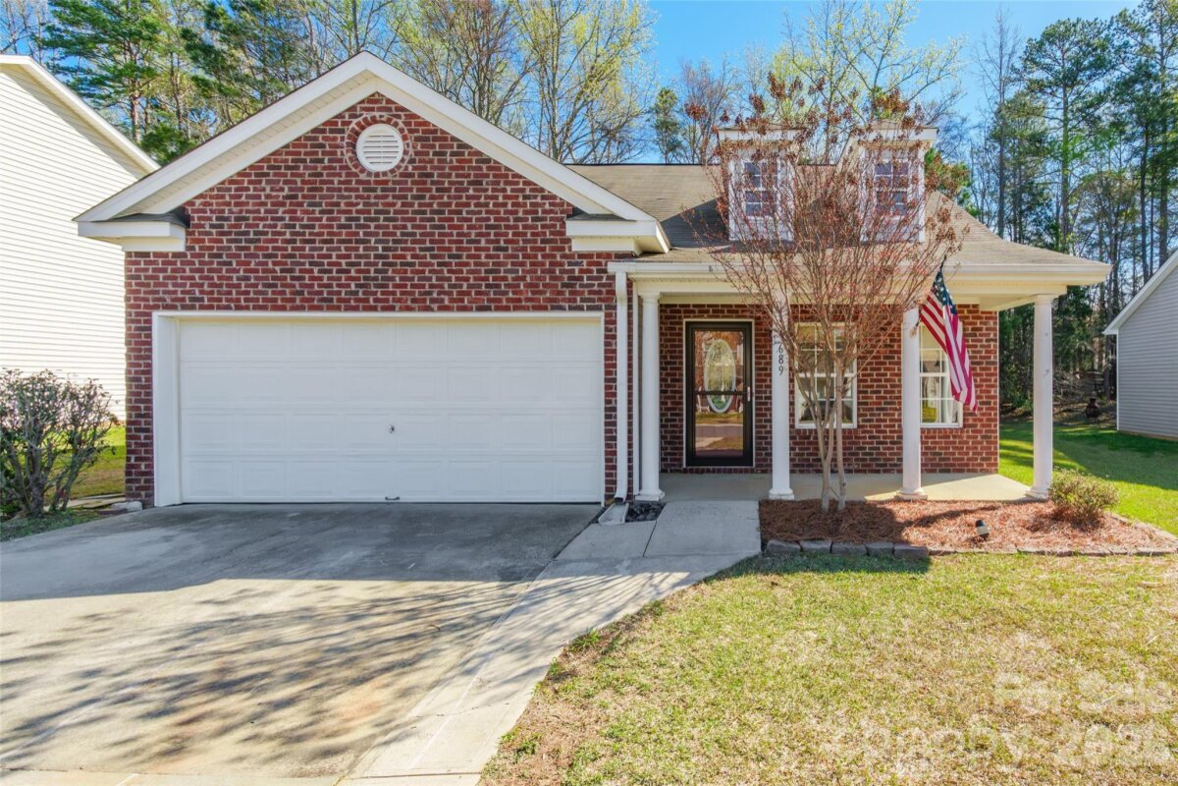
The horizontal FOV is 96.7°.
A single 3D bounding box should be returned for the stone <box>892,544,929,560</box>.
[{"bbox_3d":[2.810,1.390,4.560,0.295,0.100,0.180,0,0,0],"label":"stone"}]

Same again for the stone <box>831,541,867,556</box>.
[{"bbox_3d":[2.290,1.385,4.620,0.295,0.100,0.180,0,0,0],"label":"stone"}]

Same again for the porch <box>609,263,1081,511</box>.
[{"bbox_3d":[3.200,-0.080,6.500,5.000,2.620,2.200,0,0,0],"label":"porch"}]

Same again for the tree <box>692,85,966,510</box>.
[{"bbox_3d":[2.440,-0.940,5.300,2.750,4.350,2.450,0,0,0],"label":"tree"}]

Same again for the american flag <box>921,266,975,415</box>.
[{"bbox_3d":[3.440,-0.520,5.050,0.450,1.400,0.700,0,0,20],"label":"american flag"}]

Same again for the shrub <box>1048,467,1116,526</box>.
[{"bbox_3d":[4.960,1.020,5.250,0.680,0.540,0.640,0,0,0],"label":"shrub"}]

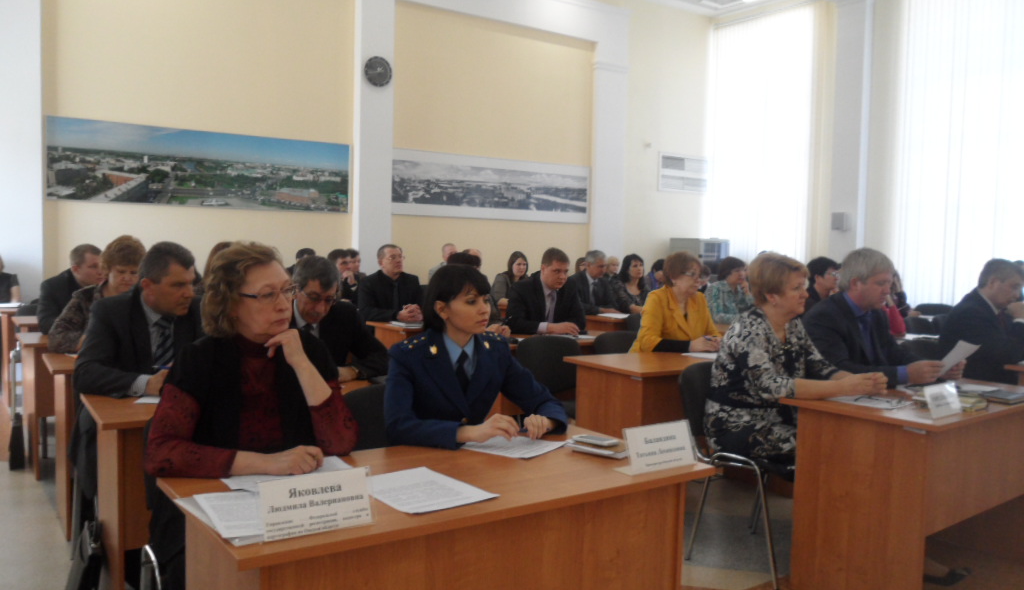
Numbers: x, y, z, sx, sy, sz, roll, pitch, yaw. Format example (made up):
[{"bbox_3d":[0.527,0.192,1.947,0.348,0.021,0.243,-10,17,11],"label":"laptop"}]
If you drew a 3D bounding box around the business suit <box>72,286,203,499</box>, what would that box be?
[{"bbox_3d":[-1.358,0.435,3.056,0.580,0.930,0.660,-1,4,-35],"label":"business suit"}]

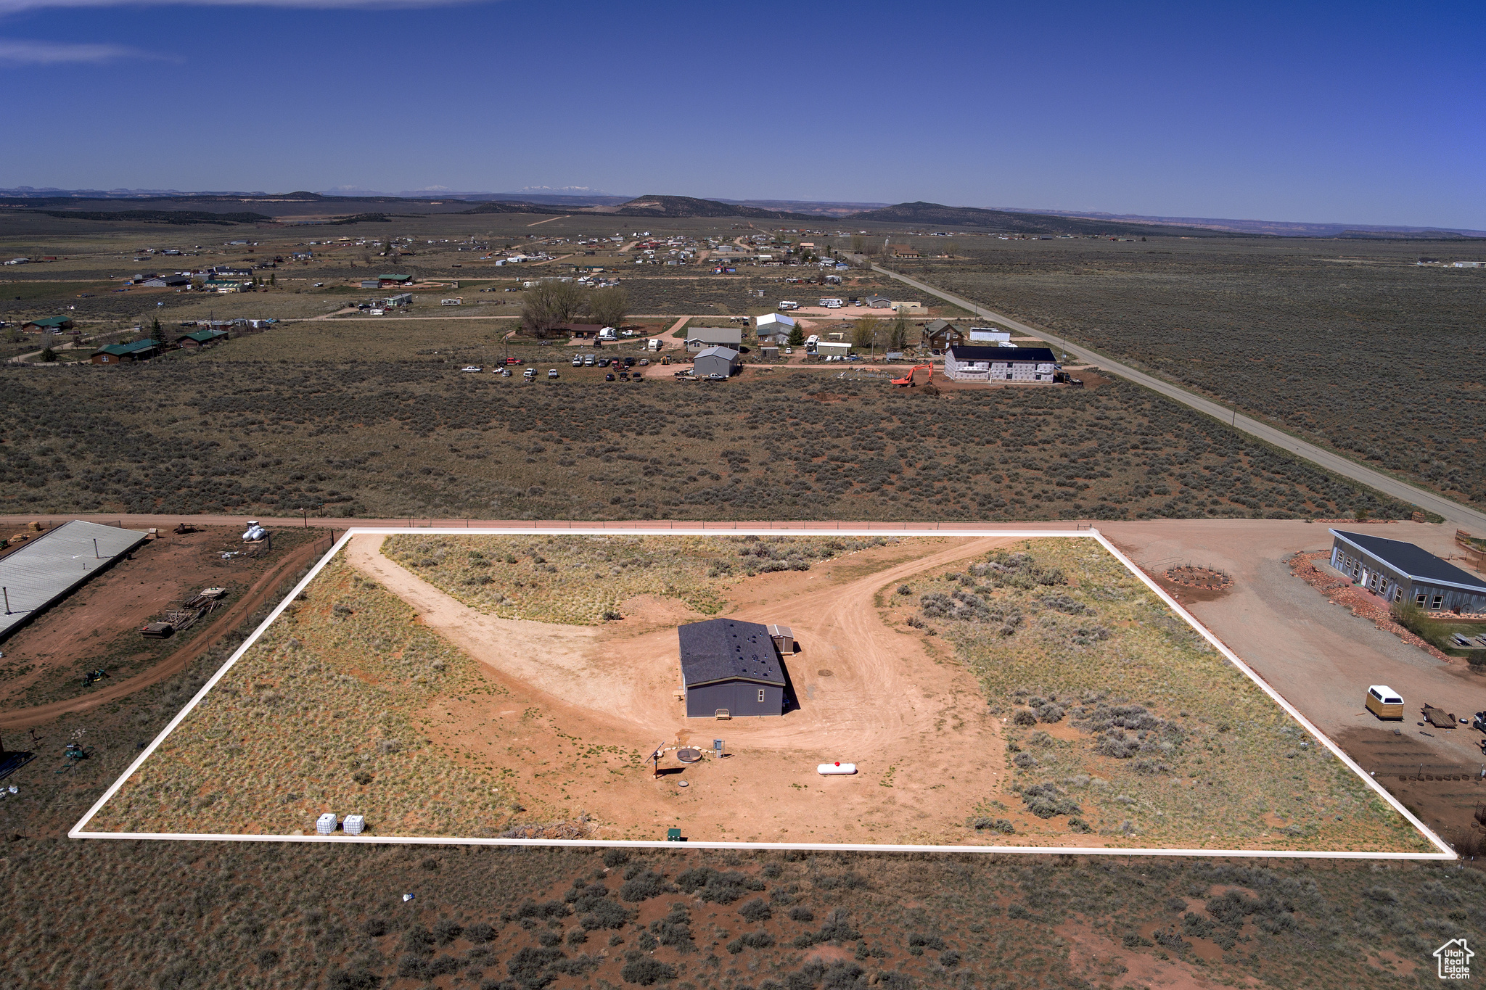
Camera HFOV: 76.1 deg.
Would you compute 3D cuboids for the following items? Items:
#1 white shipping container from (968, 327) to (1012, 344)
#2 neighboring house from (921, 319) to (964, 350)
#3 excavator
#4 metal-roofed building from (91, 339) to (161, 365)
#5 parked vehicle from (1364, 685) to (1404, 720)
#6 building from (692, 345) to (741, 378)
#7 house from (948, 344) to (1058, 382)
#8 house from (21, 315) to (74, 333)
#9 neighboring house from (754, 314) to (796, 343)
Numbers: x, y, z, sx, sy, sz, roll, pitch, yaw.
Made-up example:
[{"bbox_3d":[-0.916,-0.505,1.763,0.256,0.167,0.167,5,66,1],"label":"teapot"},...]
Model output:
[{"bbox_3d":[77.630,-50.359,300.109,12.500,3.300,6.000,1,16,-1],"label":"white shipping container"},{"bbox_3d":[60.056,-47.889,284.160,10.000,7.700,12.800,1,16,0],"label":"neighboring house"},{"bbox_3d":[40.488,-28.628,225.090,9.900,5.600,2.900,-1,17,-10],"label":"excavator"},{"bbox_3d":[-176.100,-40.927,270.578,8.000,3.500,25.000,-1,17,-8],"label":"metal-roofed building"},{"bbox_3d":[57.150,18.530,84.500,1.780,2.200,2.400,1,16,-1],"label":"parked vehicle"},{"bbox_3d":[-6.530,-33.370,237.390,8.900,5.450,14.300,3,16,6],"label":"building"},{"bbox_3d":[64.190,-32.940,237.550,24.600,7.650,10.600,1,16,-2],"label":"house"},{"bbox_3d":[-236.813,-58.309,324.466,6.800,3.600,19.000,-1,17,-9],"label":"house"},{"bbox_3d":[9.886,-50.979,291.690,10.900,6.900,20.300,1,16,0],"label":"neighboring house"}]

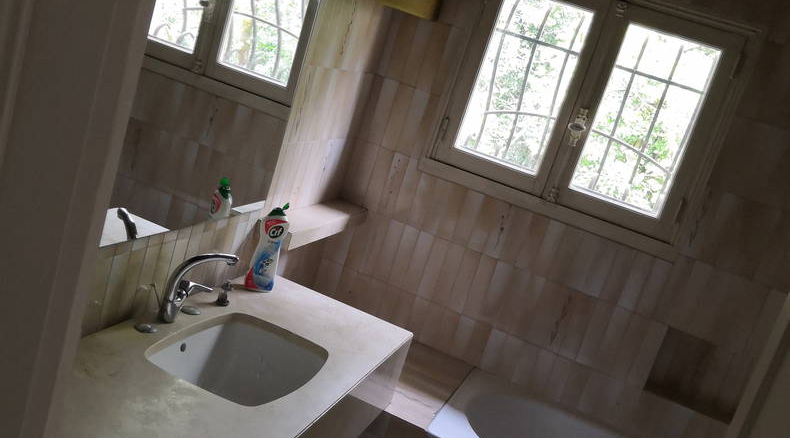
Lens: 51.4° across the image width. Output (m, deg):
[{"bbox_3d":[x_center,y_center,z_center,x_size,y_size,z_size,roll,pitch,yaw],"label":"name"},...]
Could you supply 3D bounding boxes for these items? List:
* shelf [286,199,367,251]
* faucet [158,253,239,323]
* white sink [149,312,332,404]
[{"bbox_3d":[-0.282,0.008,2.930,0.135,0.056,0.709,21,12,14],"label":"shelf"},{"bbox_3d":[-0.512,0.178,2.158,0.163,0.215,0.065,15,12,-10],"label":"faucet"},{"bbox_3d":[-0.403,0.429,2.119,0.376,0.161,0.522,21,12,14],"label":"white sink"}]

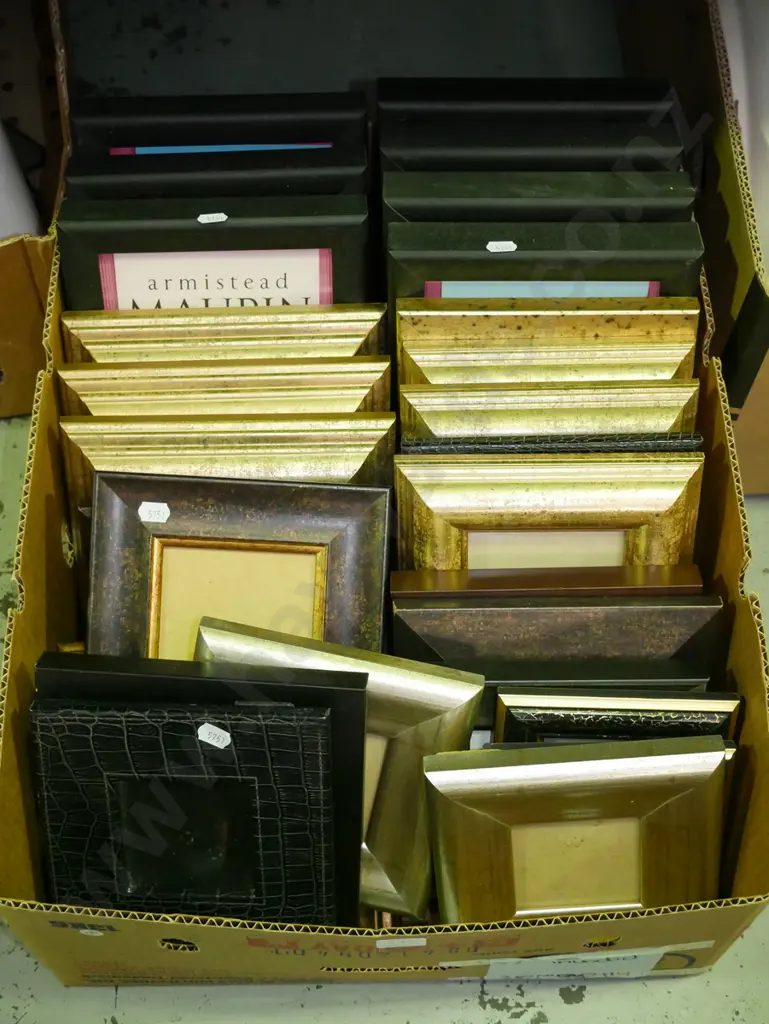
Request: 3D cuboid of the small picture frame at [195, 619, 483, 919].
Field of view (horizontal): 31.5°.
[{"bbox_3d":[-0.040,0.153,0.794,0.163,0.160,0.022,12,19,-3],"label":"small picture frame"}]

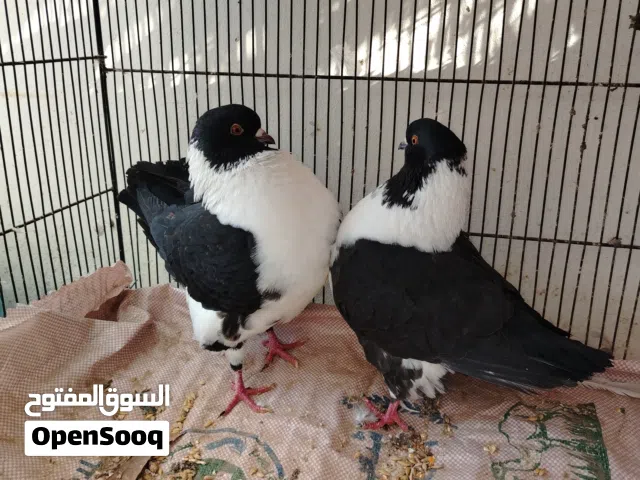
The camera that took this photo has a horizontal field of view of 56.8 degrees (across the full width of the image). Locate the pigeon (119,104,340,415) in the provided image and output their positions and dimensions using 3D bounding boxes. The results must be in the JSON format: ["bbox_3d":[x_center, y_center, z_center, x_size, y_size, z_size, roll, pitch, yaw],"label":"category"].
[{"bbox_3d":[-0.110,-0.004,0.708,0.305,0.315,0.155,17,24,39],"label":"pigeon"}]

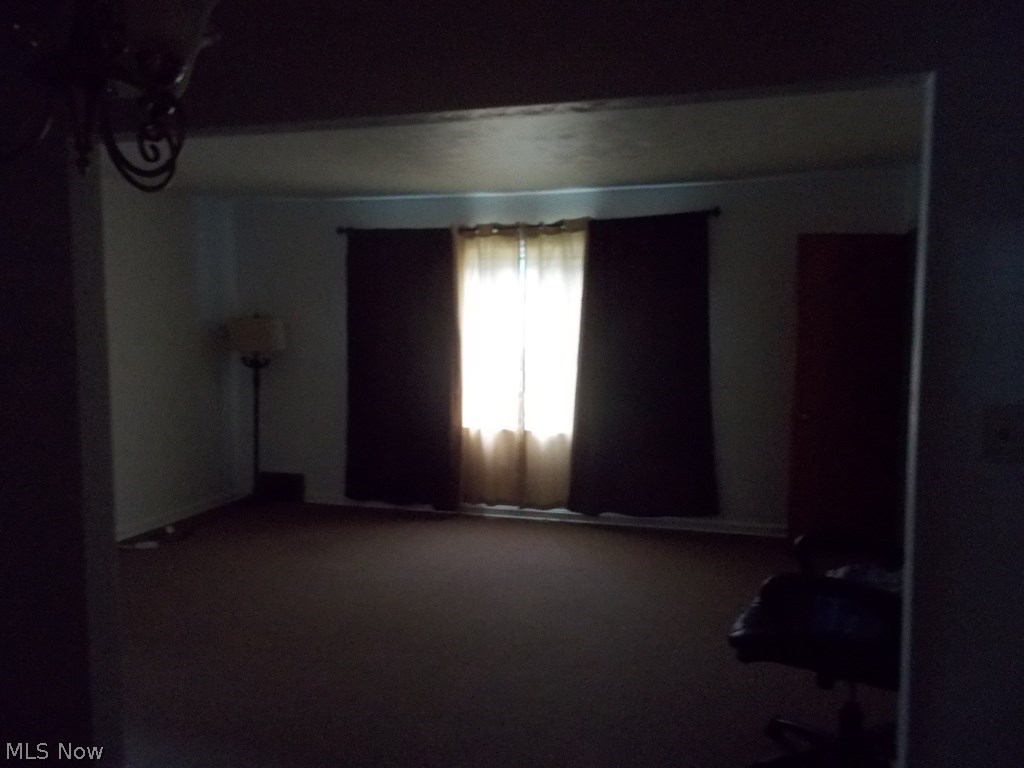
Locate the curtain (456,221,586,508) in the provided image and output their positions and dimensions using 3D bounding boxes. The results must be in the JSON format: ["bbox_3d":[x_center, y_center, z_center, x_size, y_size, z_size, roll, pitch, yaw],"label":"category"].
[{"bbox_3d":[0.059,-0.118,6.402,1.000,2.120,0.090,1,5,17],"label":"curtain"}]

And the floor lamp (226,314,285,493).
[{"bbox_3d":[-2.046,0.225,6.898,0.450,1.550,0.450,1,5,17],"label":"floor lamp"}]

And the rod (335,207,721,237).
[{"bbox_3d":[0.019,-1.190,6.325,2.950,0.050,0.090,0,5,17],"label":"rod"}]

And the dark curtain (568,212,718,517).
[{"bbox_3d":[0.937,-0.117,6.127,1.090,2.130,0.100,1,5,17],"label":"dark curtain"}]

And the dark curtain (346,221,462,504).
[{"bbox_3d":[-0.873,-0.124,6.672,0.970,2.140,0.100,1,5,17],"label":"dark curtain"}]

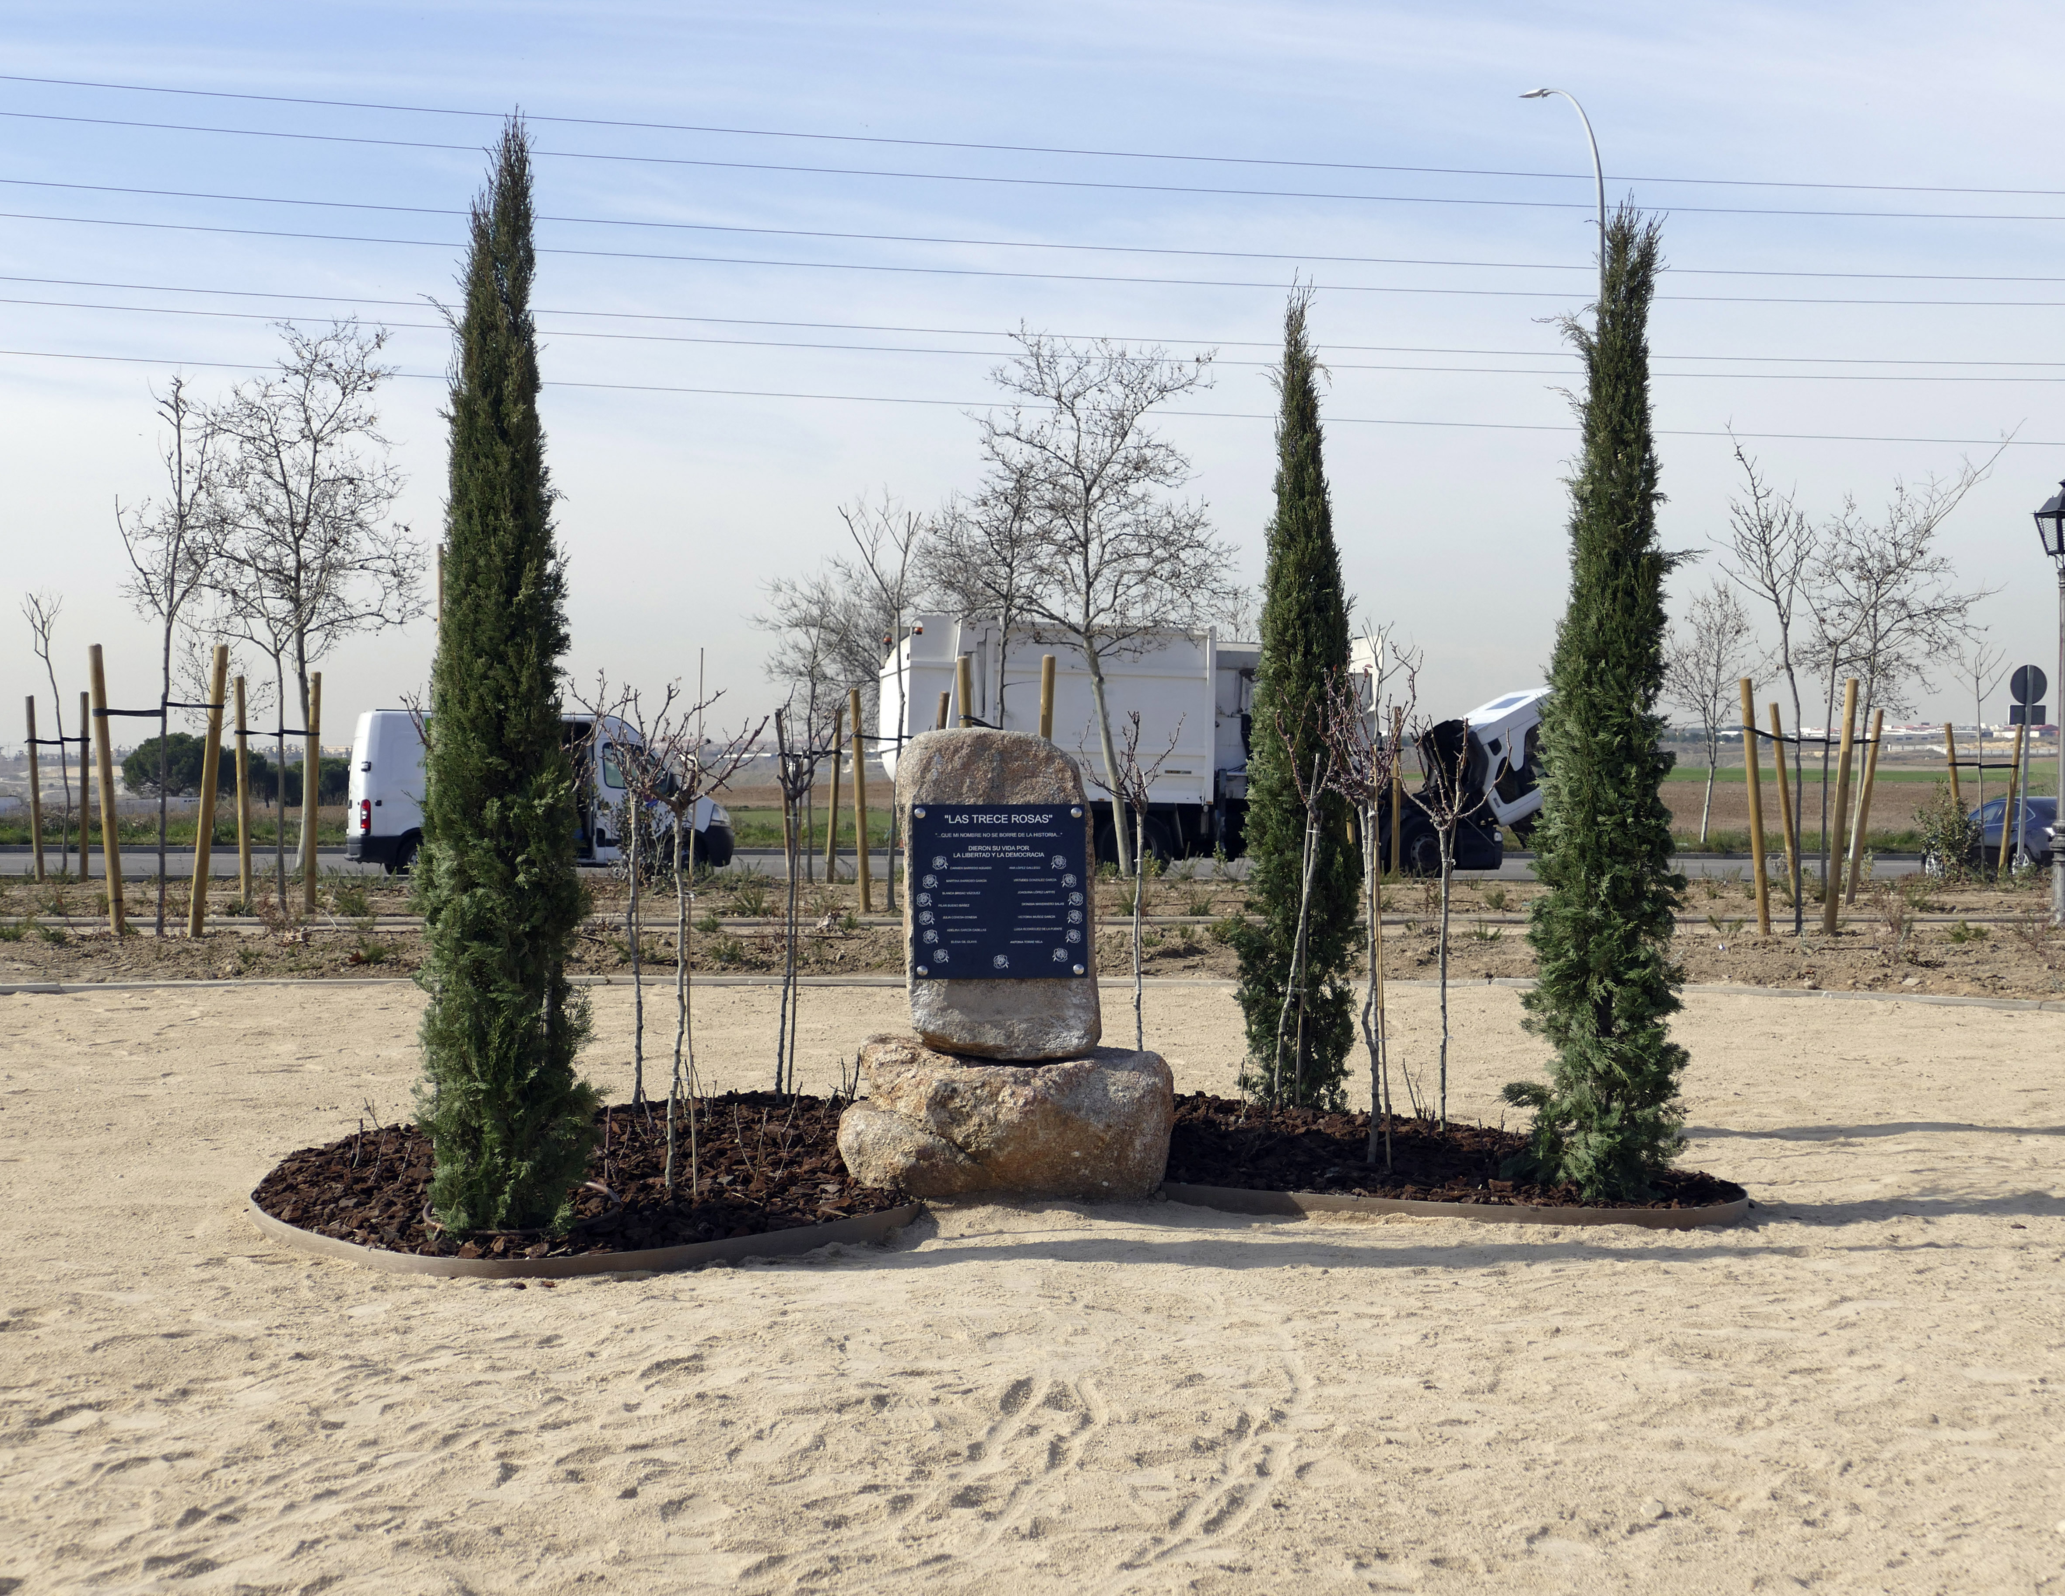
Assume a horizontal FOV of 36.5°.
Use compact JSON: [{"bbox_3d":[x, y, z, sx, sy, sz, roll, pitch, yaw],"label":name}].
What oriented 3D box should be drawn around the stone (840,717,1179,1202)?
[{"bbox_3d":[-0.100,0.560,10.815,1.160,1.595,0.750,0,1,0],"label":"stone"}]

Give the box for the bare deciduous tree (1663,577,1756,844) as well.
[{"bbox_3d":[13.705,-1.773,63.000,2.100,5.356,2.000,0,1,0],"label":"bare deciduous tree"}]

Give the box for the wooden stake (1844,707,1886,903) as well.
[{"bbox_3d":[8.574,0.097,32.178,0.088,2.025,0.088,8,1,0],"label":"wooden stake"}]

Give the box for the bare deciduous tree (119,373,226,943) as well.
[{"bbox_3d":[-7.165,-1.187,26.000,0.871,4.662,0.850,0,1,0],"label":"bare deciduous tree"}]

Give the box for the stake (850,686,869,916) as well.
[{"bbox_3d":[-1.710,0.028,30.900,0.088,2.240,0.088,-2,1,0],"label":"stake"}]

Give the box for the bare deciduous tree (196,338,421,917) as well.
[{"bbox_3d":[-6.768,-1.709,29.238,2.120,5.524,2.000,0,1,0],"label":"bare deciduous tree"}]

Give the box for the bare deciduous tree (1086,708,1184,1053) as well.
[{"bbox_3d":[0.430,0.431,13.182,0.410,1.620,0.400,0,1,0],"label":"bare deciduous tree"}]

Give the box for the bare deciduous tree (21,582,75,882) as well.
[{"bbox_3d":[-11.784,-0.784,37.400,0.650,3.403,0.600,0,1,0],"label":"bare deciduous tree"}]

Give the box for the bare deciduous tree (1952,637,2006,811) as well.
[{"bbox_3d":[13.929,-0.633,46.000,0.798,3.470,0.800,0,1,0],"label":"bare deciduous tree"}]

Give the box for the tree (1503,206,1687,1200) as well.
[{"bbox_3d":[1.915,-0.322,10.650,0.610,3.386,0.600,0,1,0],"label":"tree"}]

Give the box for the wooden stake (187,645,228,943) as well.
[{"bbox_3d":[-6.790,-0.057,25.783,0.104,2.411,0.104,5,1,0],"label":"wooden stake"}]

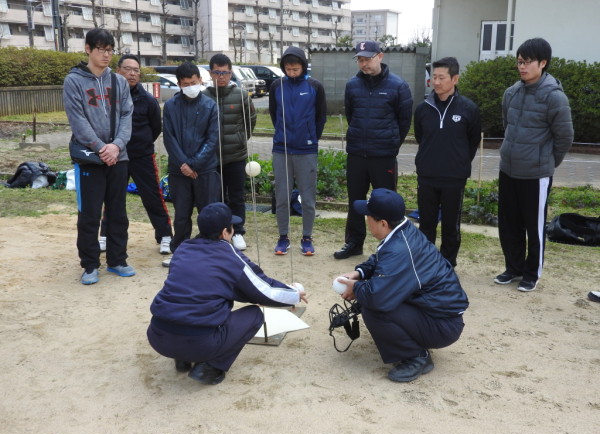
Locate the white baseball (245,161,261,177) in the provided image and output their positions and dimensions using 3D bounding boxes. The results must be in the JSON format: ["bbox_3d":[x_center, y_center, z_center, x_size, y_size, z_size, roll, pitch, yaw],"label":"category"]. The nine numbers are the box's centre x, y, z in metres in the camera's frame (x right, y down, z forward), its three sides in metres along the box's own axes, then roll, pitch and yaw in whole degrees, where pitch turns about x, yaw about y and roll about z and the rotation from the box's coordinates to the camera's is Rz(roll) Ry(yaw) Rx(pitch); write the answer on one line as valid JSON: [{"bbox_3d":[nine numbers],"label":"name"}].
[{"bbox_3d":[-0.292,-0.299,3.745,0.097,0.097,0.097,1,13,0],"label":"white baseball"}]

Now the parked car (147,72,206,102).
[{"bbox_3d":[-6.333,-6.160,29.059,4.400,1.470,1.700,5,14,18],"label":"parked car"}]

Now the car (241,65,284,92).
[{"bbox_3d":[-2.060,-8.795,39.031,4.750,1.880,1.780,7,15,26],"label":"car"}]

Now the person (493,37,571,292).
[{"bbox_3d":[1.664,-0.370,4.420,0.400,1.788,0.520,-11,17,-39],"label":"person"}]

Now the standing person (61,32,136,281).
[{"bbox_3d":[-1.436,-0.428,4.362,0.510,1.770,0.350,-8,16,-32],"label":"standing person"}]

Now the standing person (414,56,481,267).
[{"bbox_3d":[1.191,-0.416,4.860,0.530,1.668,0.380,9,16,31],"label":"standing person"}]

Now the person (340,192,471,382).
[{"bbox_3d":[0.517,0.315,3.146,0.690,0.920,0.540,3,14,12],"label":"person"}]

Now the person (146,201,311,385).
[{"bbox_3d":[-0.372,0.345,3.269,0.900,0.910,0.560,-12,18,-43],"label":"person"}]

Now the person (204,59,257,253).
[{"bbox_3d":[-0.683,-0.551,5.330,0.600,1.694,0.380,-2,14,-8],"label":"person"}]

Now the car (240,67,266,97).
[{"bbox_3d":[-3.777,-8.259,37.174,3.400,1.740,1.480,7,15,26],"label":"car"}]

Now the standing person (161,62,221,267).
[{"bbox_3d":[-0.916,-0.414,4.911,0.500,1.621,0.380,-2,14,-10],"label":"standing person"}]

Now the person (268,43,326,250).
[{"bbox_3d":[-0.025,-0.537,5.052,0.480,1.690,0.340,1,13,4],"label":"person"}]

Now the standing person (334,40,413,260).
[{"bbox_3d":[0.625,-0.521,4.880,0.550,1.750,0.380,9,16,31],"label":"standing person"}]

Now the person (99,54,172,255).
[{"bbox_3d":[-1.477,-0.538,5.269,0.600,1.689,0.400,-4,14,-17],"label":"person"}]

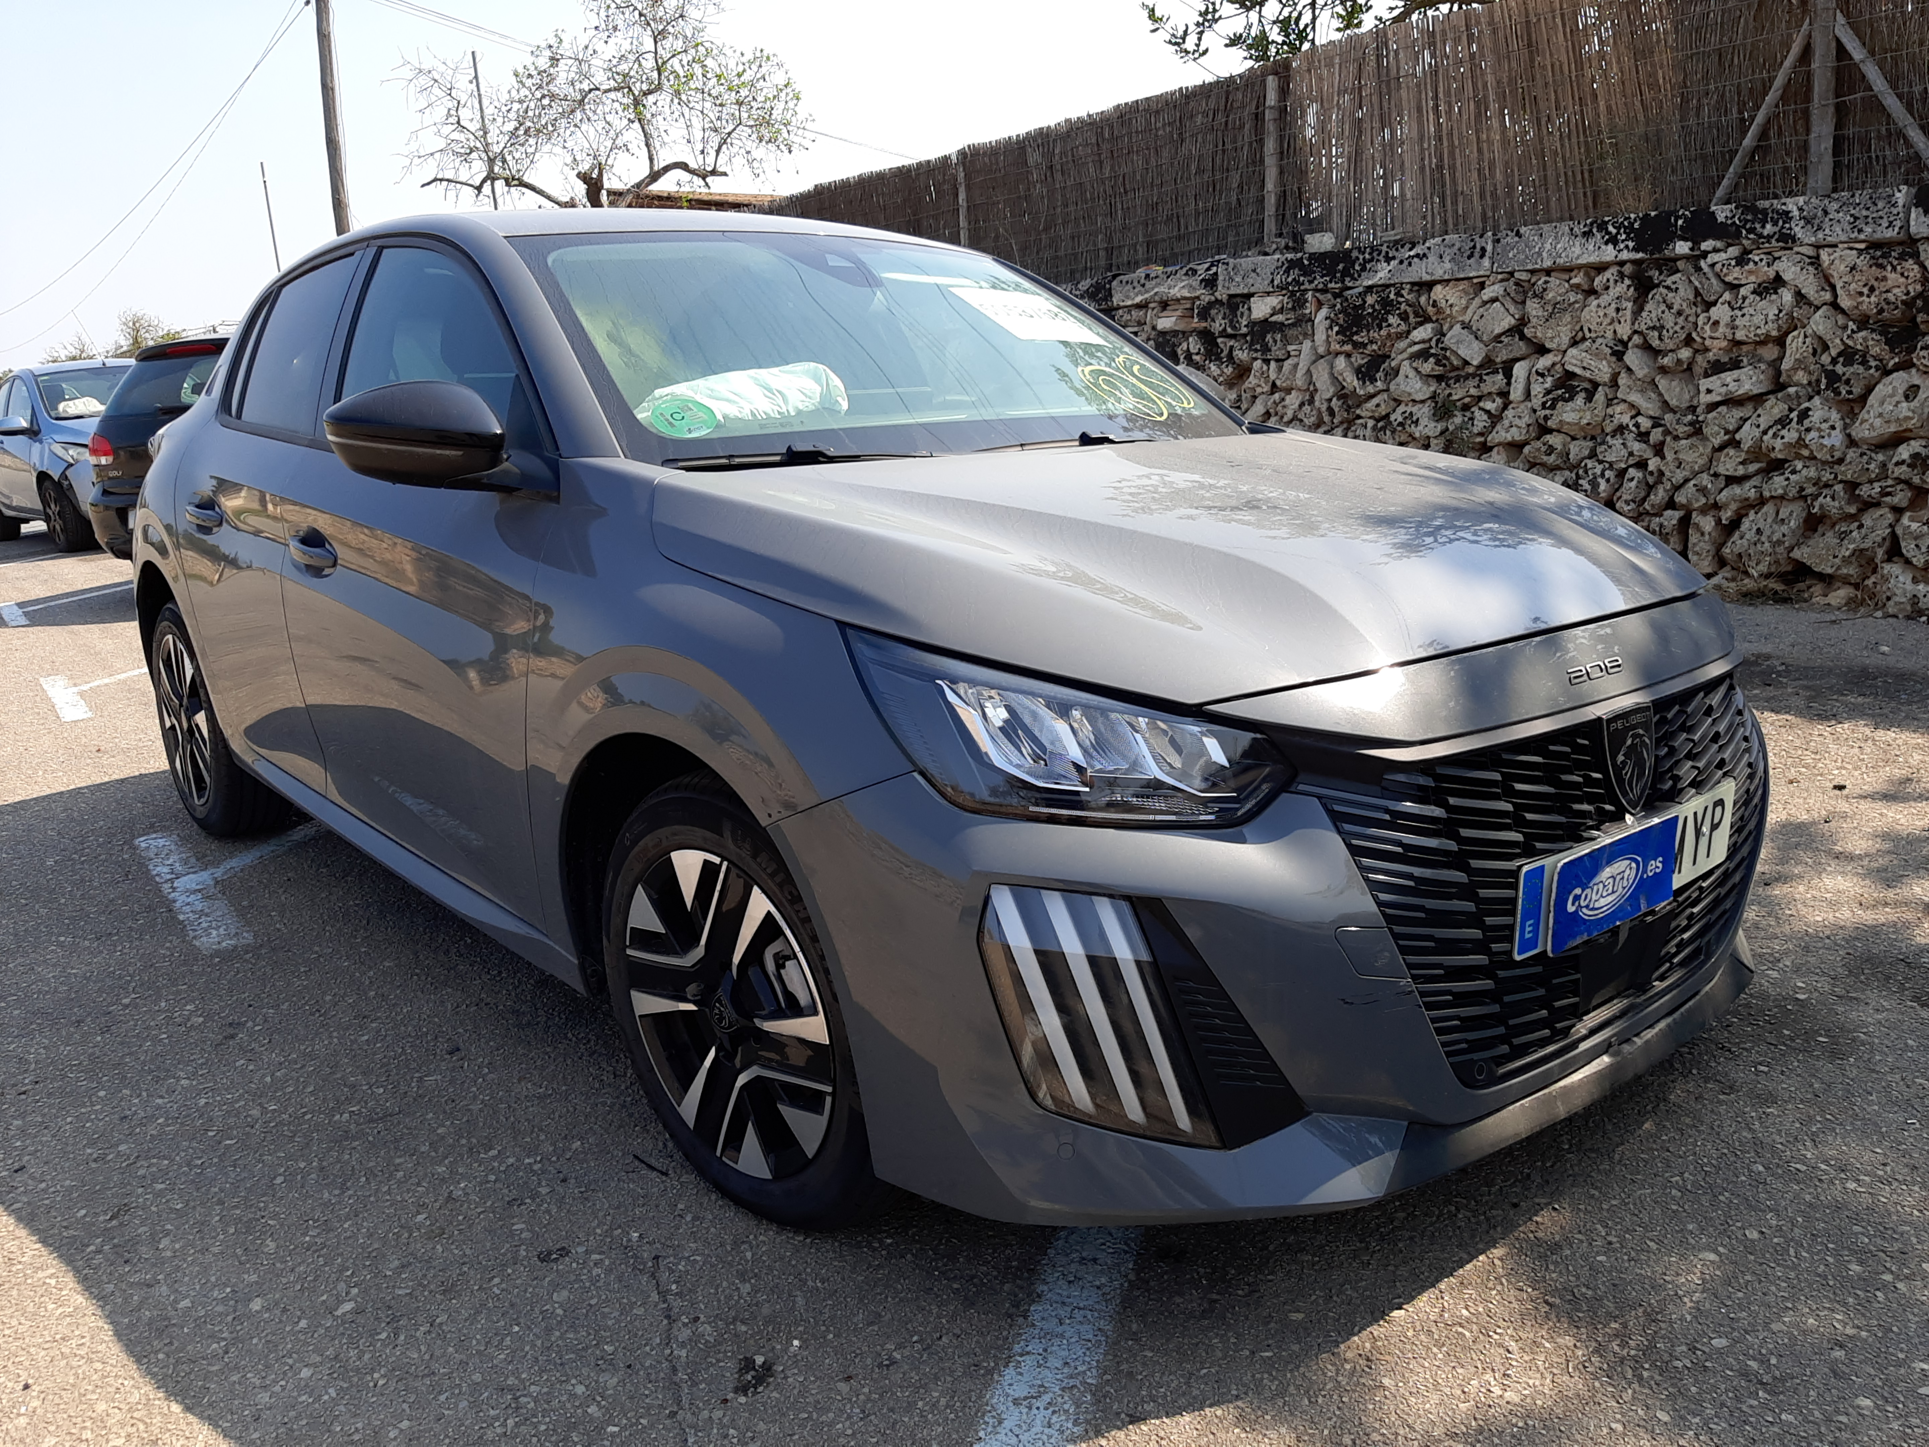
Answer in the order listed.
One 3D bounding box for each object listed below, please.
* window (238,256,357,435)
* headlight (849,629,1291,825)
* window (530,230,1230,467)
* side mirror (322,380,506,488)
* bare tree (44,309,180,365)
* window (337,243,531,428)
[{"bbox_3d":[-1.437,-0.800,3.104,0.070,0.410,0.660,23,-7,-43],"label":"window"},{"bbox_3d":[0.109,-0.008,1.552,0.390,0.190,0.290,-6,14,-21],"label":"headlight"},{"bbox_3d":[-0.105,-0.689,2.663,1.400,0.130,0.840,-13,49,-40],"label":"window"},{"bbox_3d":[-0.803,-0.425,2.166,0.210,0.155,0.200,-13,17,-40],"label":"side mirror"},{"bbox_3d":[-23.549,-9.673,40.000,4.000,4.000,4.000,-13,17,-40],"label":"bare tree"},{"bbox_3d":[-0.941,-0.669,2.550,0.080,0.430,0.980,23,-7,-43],"label":"window"}]

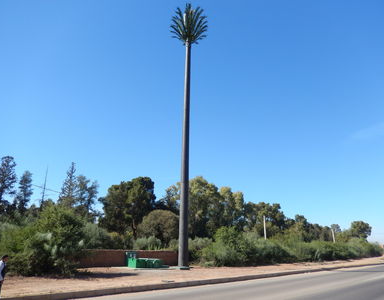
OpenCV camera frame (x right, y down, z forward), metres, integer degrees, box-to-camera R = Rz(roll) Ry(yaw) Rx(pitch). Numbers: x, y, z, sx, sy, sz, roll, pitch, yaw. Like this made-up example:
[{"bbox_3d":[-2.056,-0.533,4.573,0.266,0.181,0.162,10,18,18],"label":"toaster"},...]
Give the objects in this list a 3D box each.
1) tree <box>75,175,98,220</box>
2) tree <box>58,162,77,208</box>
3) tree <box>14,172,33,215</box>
[{"bbox_3d":[-16.852,10.217,45.140,3.800,13.170,3.600,0,-20,0],"label":"tree"},{"bbox_3d":[-19.844,9.235,45.481,3.800,15.200,3.800,0,-20,0],"label":"tree"},{"bbox_3d":[-28.221,10.256,47.215,3.200,14.300,3.200,0,-20,0],"label":"tree"}]

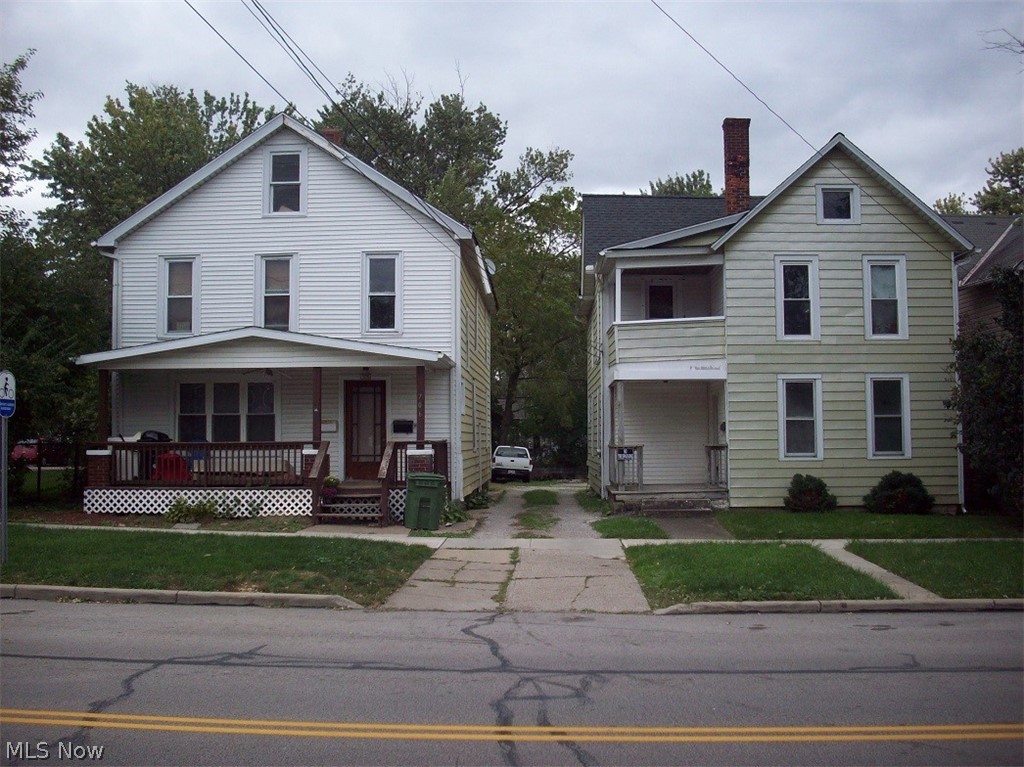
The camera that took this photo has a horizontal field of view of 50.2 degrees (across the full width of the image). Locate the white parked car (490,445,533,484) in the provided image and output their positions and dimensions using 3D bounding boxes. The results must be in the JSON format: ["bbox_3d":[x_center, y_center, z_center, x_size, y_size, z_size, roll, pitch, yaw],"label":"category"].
[{"bbox_3d":[0.048,3.693,50.301,1.760,1.650,4.800,-1,-3,2],"label":"white parked car"}]

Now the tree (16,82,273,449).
[{"bbox_3d":[-13.979,-3.466,44.194,10.600,15.300,10.000,-1,-3,2],"label":"tree"}]

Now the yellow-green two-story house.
[{"bbox_3d":[5.992,-1.592,29.294,8.000,9.050,12.700,-1,-3,2],"label":"yellow-green two-story house"}]

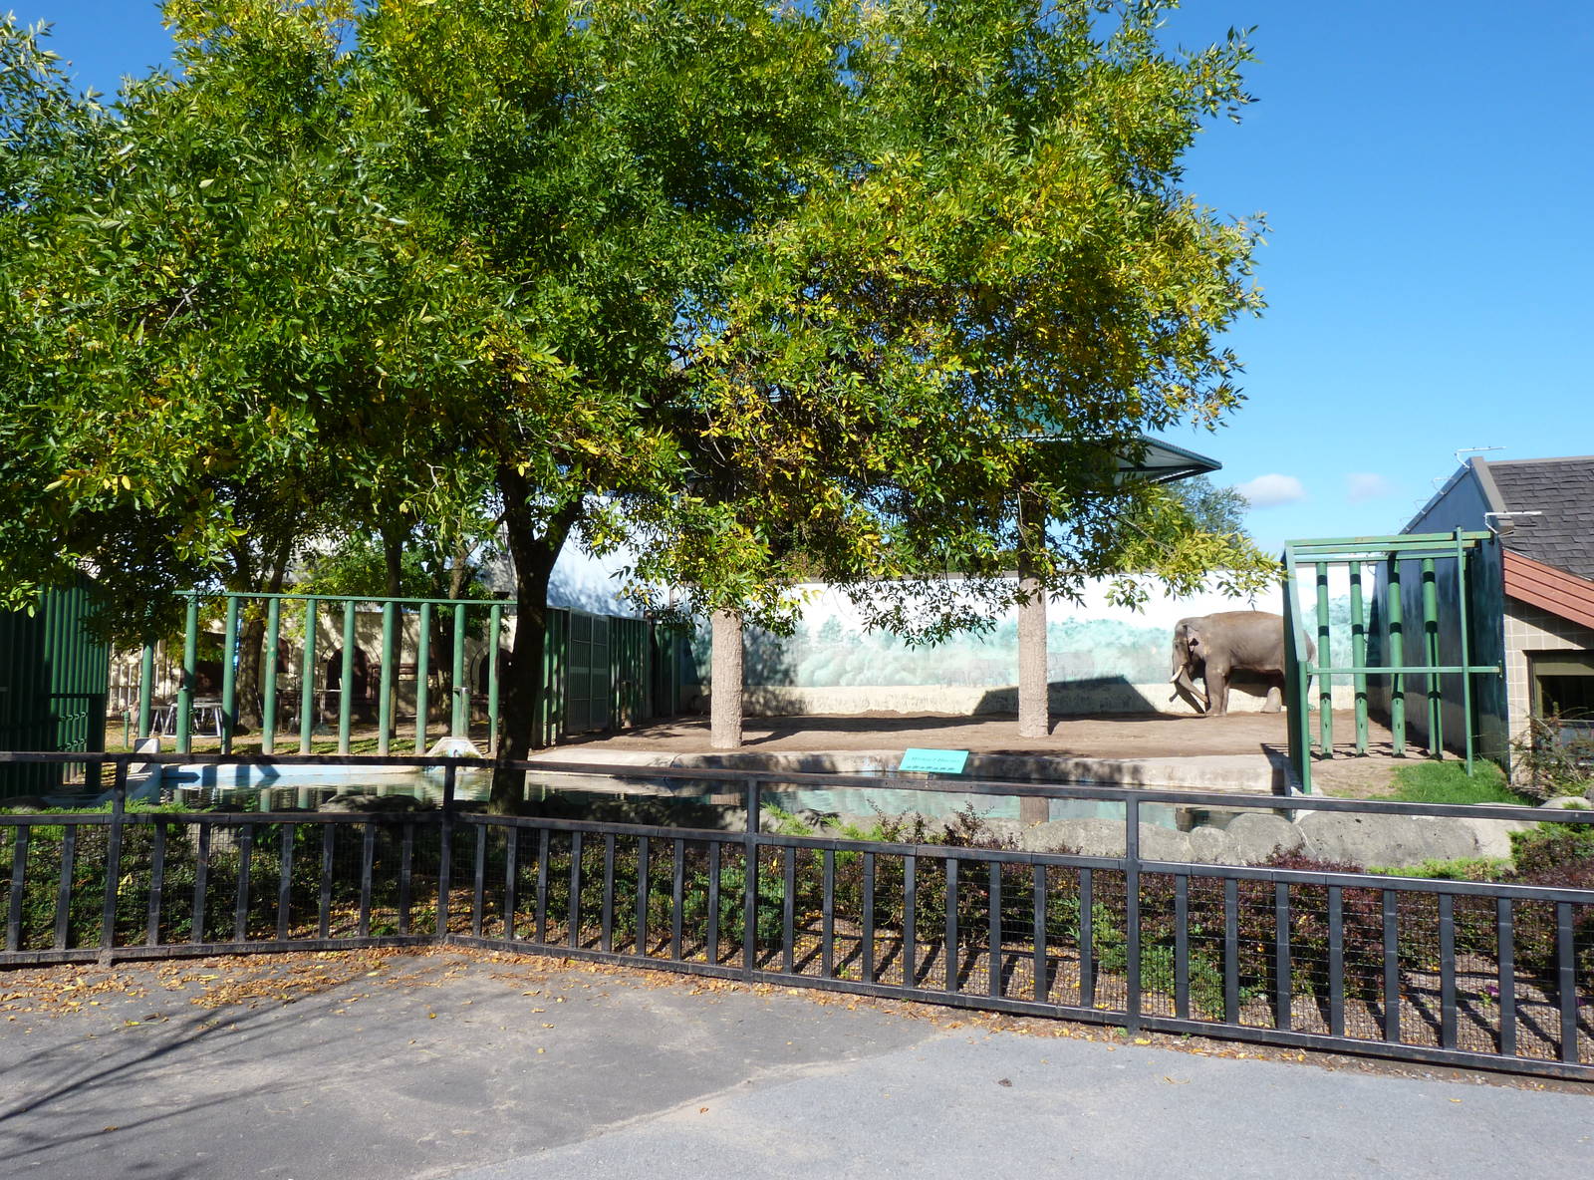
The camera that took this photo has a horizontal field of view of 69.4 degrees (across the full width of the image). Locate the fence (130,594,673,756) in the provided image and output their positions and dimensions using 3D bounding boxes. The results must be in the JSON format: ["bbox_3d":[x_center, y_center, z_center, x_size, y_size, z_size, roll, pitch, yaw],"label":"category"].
[{"bbox_3d":[-6.362,1.706,21.830,6.900,2.500,9.800,0,-5,3],"label":"fence"}]

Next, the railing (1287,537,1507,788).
[{"bbox_3d":[7.310,0.938,14.206,2.150,2.950,3.400,-1,-5,20],"label":"railing"}]

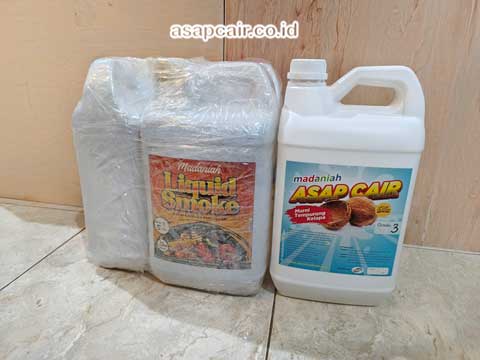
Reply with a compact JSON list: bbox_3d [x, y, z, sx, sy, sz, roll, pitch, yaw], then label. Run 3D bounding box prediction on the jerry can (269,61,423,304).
[{"bbox_3d":[0.141,0.001,0.460,0.175,0.326,0.133,4,19,8],"label":"jerry can"}]

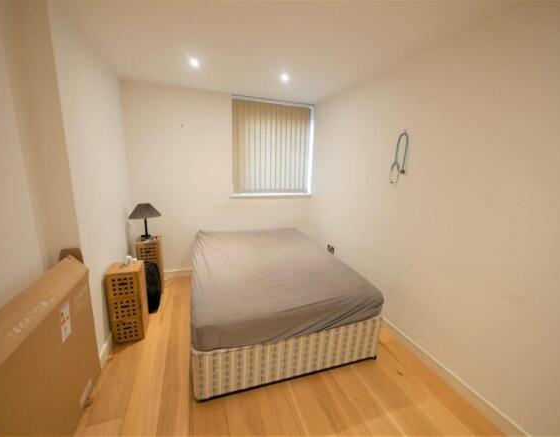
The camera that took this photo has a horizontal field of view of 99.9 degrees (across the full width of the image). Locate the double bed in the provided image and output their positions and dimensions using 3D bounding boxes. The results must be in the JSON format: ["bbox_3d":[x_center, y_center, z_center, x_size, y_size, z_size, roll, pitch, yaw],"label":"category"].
[{"bbox_3d":[-0.139,0.657,2.509,1.380,0.595,1.900,-2,13,-17],"label":"double bed"}]

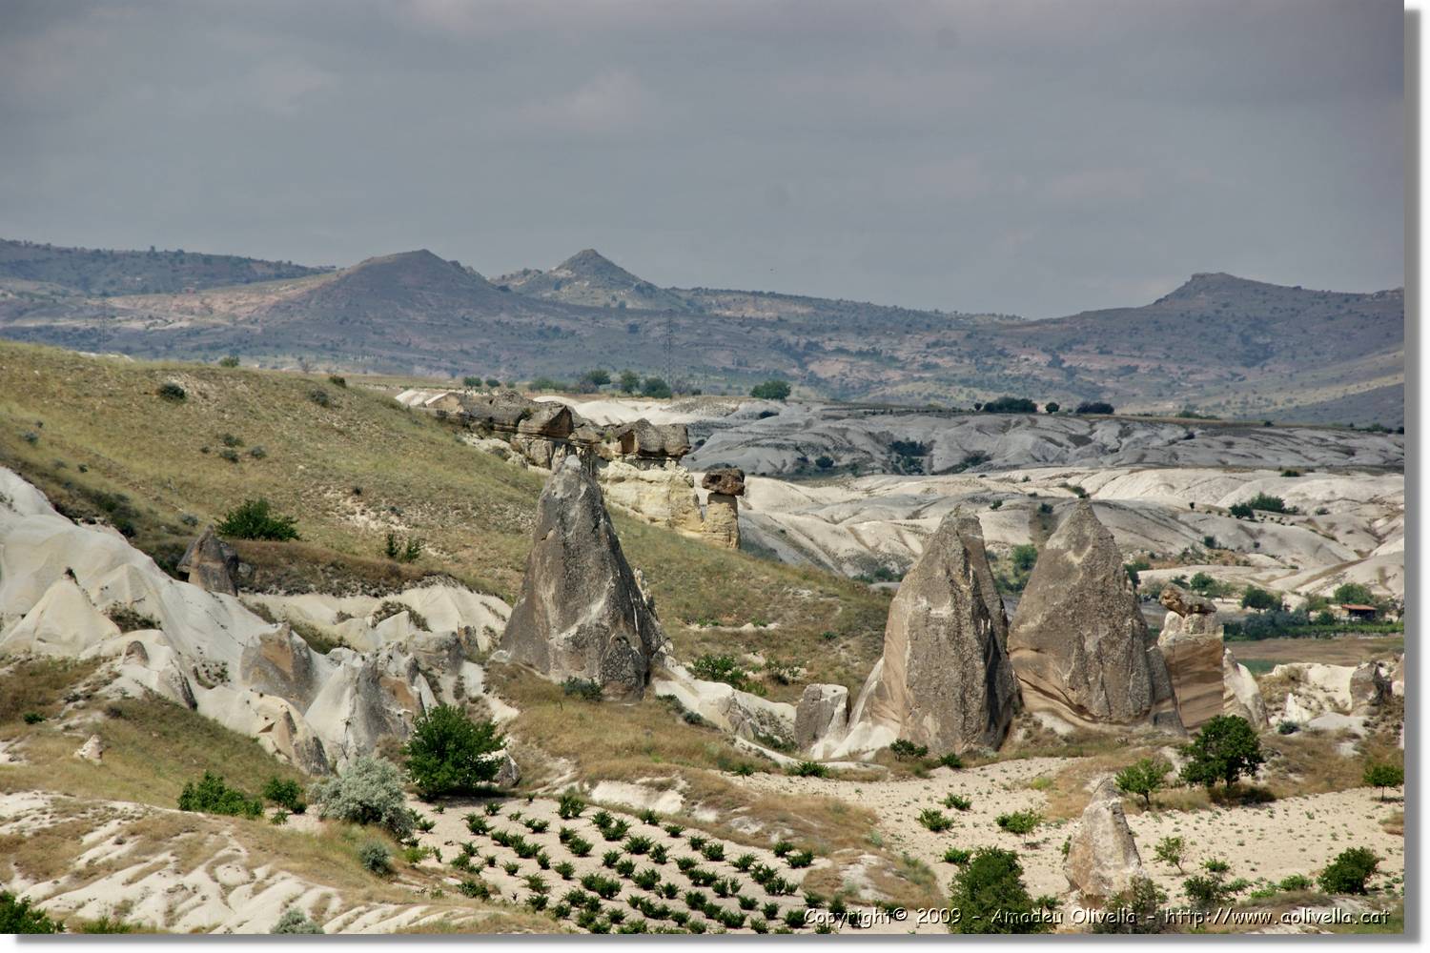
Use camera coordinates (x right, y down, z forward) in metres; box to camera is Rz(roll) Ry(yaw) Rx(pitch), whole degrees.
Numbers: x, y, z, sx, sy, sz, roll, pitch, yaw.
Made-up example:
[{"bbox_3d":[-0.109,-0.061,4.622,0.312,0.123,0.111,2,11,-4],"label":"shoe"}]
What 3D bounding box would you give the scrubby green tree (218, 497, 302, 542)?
[{"bbox_3d":[-28.760,2.673,600.000,5.270,2.670,4.220,0,1,0],"label":"scrubby green tree"}]

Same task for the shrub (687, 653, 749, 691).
[{"bbox_3d":[0.248,10.905,530.000,3.420,2.050,2.560,0,1,0],"label":"shrub"}]

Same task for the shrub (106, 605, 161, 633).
[{"bbox_3d":[-30.500,7.474,500.000,2.930,1.470,2.200,0,1,0],"label":"shrub"}]

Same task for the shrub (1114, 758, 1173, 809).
[{"bbox_3d":[20.899,14.992,465.000,2.830,2.510,2.690,0,1,0],"label":"shrub"}]

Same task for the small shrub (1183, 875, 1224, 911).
[{"bbox_3d":[22.355,19.041,436.000,1.940,1.580,1.750,0,1,0],"label":"small shrub"}]

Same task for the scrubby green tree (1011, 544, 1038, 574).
[{"bbox_3d":[53.758,14.509,1650.000,5.220,5.420,4.960,0,1,0],"label":"scrubby green tree"}]

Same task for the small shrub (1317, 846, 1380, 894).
[{"bbox_3d":[29.345,18.293,442.000,2.800,2.180,2.520,0,1,0],"label":"small shrub"}]

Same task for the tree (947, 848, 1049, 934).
[{"bbox_3d":[12.725,18.779,430.000,4.540,4.080,4.080,0,1,0],"label":"tree"}]

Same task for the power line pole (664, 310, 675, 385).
[{"bbox_3d":[-17.779,-49.670,3700.000,4.770,29.930,4.290,0,1,0],"label":"power line pole"}]

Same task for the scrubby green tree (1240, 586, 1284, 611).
[{"bbox_3d":[84.330,18.872,1470.000,6.550,3.960,5.890,0,1,0],"label":"scrubby green tree"}]

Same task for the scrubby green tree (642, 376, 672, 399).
[{"bbox_3d":[-14.767,-22.511,2400.000,7.880,5.630,7.480,0,1,0],"label":"scrubby green tree"}]

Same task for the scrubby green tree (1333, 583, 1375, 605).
[{"bbox_3d":[100.466,18.642,1500.000,6.680,3.870,6.010,0,1,0],"label":"scrubby green tree"}]

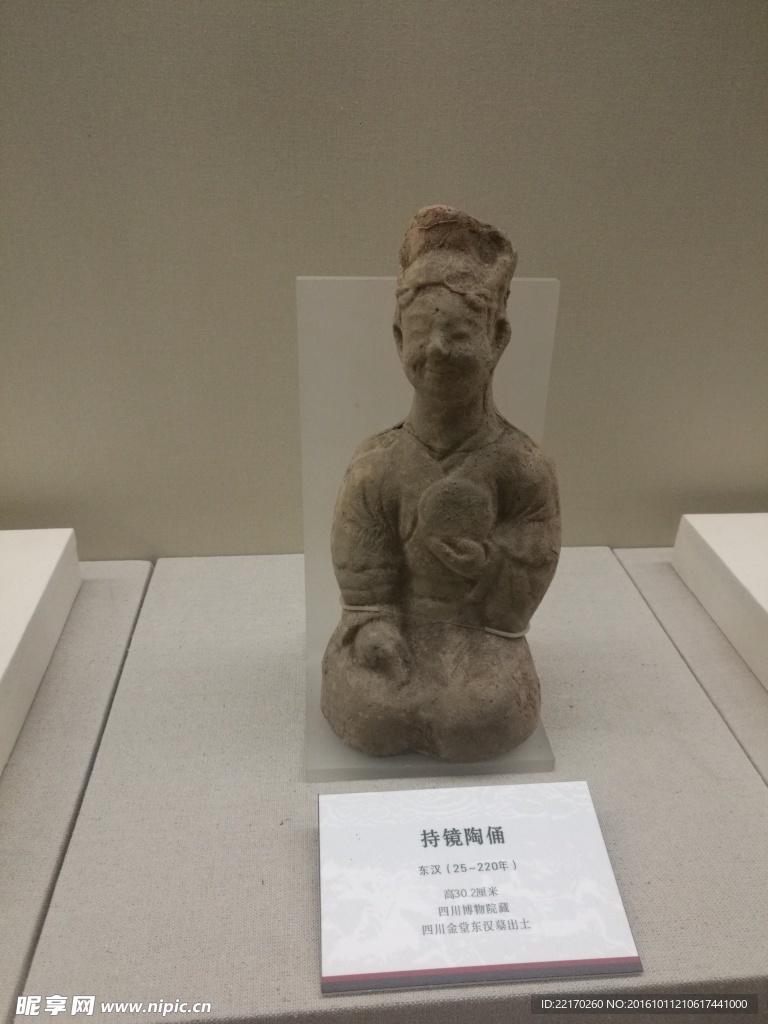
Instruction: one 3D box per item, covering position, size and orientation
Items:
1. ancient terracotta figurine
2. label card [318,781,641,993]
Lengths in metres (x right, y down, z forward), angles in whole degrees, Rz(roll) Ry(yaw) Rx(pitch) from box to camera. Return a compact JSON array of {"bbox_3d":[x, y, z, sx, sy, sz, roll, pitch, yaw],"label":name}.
[{"bbox_3d":[0.034,-0.007,0.445,0.137,0.302,0.096,3,29,2],"label":"ancient terracotta figurine"},{"bbox_3d":[0.043,0.185,0.404,0.149,0.005,0.094,-1,43,-6],"label":"label card"}]

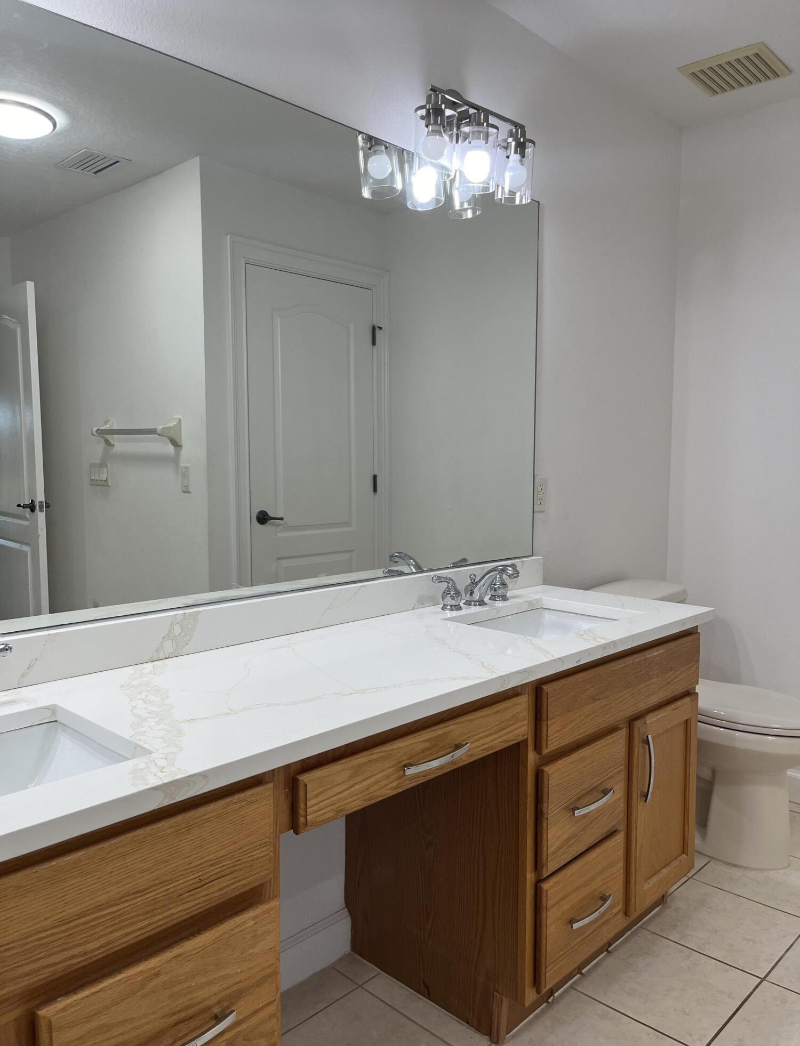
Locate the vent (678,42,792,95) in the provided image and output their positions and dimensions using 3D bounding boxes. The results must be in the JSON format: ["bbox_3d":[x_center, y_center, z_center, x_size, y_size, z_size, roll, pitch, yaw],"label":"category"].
[{"bbox_3d":[1.064,-1.438,2.548,0.259,0.022,0.268,4,6,44],"label":"vent"}]

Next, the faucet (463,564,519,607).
[{"bbox_3d":[0.241,0.163,2.113,0.165,0.111,0.062,4,6,44],"label":"faucet"}]

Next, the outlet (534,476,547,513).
[{"bbox_3d":[0.435,-0.088,2.468,0.009,0.113,0.069,4,6,44],"label":"outlet"}]

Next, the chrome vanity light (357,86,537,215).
[{"bbox_3d":[0.183,-0.970,2.048,0.138,0.260,0.425,4,6,44],"label":"chrome vanity light"}]

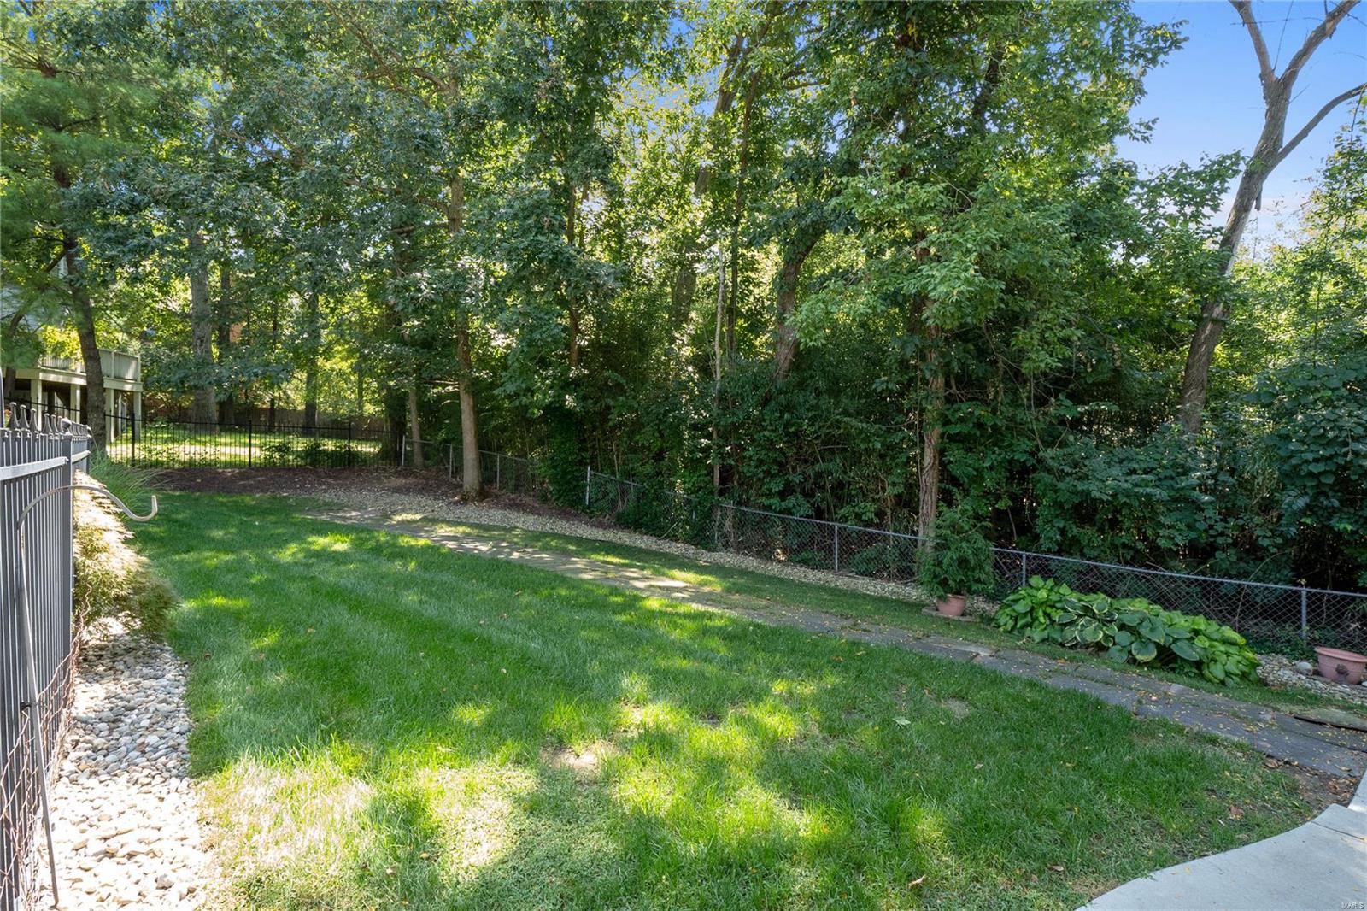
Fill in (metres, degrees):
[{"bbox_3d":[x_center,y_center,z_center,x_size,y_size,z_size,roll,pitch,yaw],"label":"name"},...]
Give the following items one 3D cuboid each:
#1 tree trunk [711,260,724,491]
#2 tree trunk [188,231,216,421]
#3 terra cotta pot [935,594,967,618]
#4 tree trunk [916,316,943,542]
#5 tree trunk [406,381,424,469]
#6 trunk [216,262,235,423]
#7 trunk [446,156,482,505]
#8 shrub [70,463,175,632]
[{"bbox_3d":[0.760,-1.550,13.300,0.250,5.400,0.200,0,0,0],"label":"tree trunk"},{"bbox_3d":[-17.800,-4.720,22.500,0.900,7.500,0.800,0,0,0],"label":"tree trunk"},{"bbox_3d":[3.791,2.120,8.600,0.400,0.290,0.400,0,0,0],"label":"terra cotta pot"},{"bbox_3d":[4.340,-0.340,10.700,0.440,4.100,0.360,0,0,0],"label":"tree trunk"},{"bbox_3d":[-8.250,-0.950,18.700,0.420,2.850,0.320,0,0,0],"label":"tree trunk"},{"bbox_3d":[-19.200,-4.750,25.500,0.680,6.950,0.560,0,0,0],"label":"trunk"},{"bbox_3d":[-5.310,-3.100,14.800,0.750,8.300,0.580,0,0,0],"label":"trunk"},{"bbox_3d":[-4.030,0.650,4.400,0.800,1.100,1.100,0,0,-42],"label":"shrub"}]

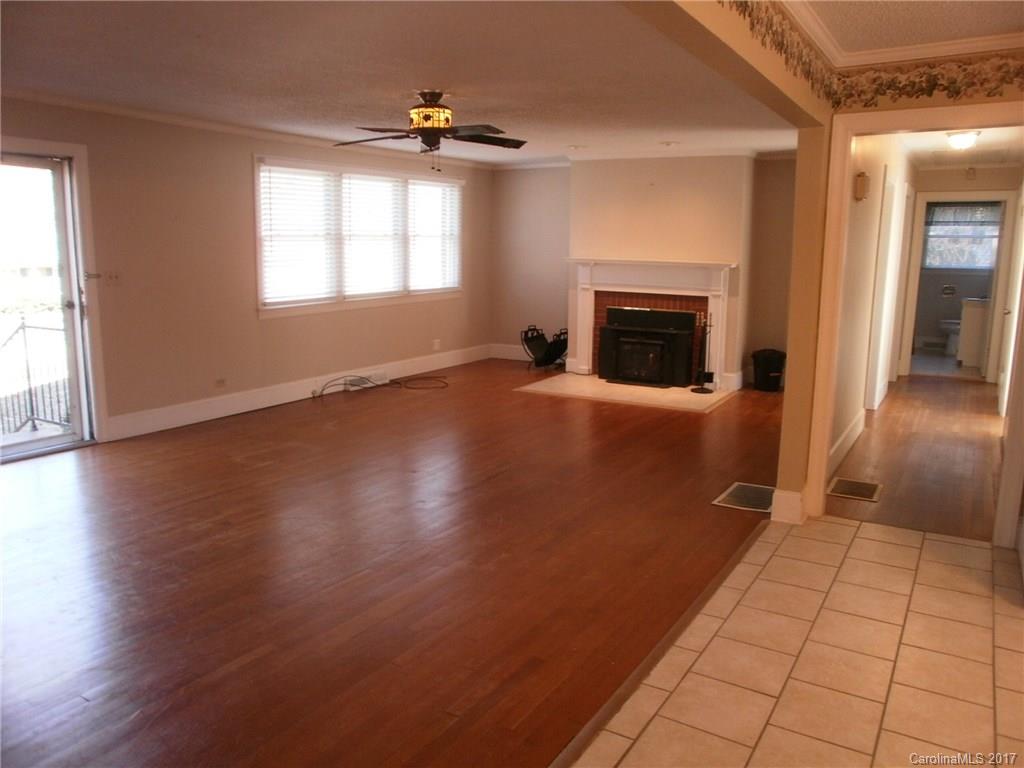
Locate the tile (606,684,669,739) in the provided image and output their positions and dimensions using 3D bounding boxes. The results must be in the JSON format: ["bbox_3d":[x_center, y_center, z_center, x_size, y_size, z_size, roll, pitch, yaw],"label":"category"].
[{"bbox_3d":[0.414,1.071,2.514,0.103,0.010,0.305,6,12,31],"label":"tile"}]

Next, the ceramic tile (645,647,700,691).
[{"bbox_3d":[0.565,1.003,2.711,0.098,0.010,0.300,6,12,31],"label":"ceramic tile"}]

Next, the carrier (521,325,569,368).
[{"bbox_3d":[0.443,-0.450,9.472,0.550,0.500,0.420,6,12,31],"label":"carrier"}]

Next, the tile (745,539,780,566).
[{"bbox_3d":[1.222,0.834,3.767,0.097,0.010,0.301,6,12,31],"label":"tile"}]

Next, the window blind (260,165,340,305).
[{"bbox_3d":[-2.058,-1.444,7.542,0.060,1.268,1.000,6,12,31],"label":"window blind"}]

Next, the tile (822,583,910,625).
[{"bbox_3d":[1.500,0.927,3.251,0.301,0.010,0.301,6,12,31],"label":"tile"}]

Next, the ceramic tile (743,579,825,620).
[{"bbox_3d":[1.161,0.921,3.284,0.301,0.010,0.301,6,12,31],"label":"ceramic tile"}]

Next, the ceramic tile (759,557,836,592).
[{"bbox_3d":[1.322,0.875,3.542,0.301,0.010,0.301,6,12,31],"label":"ceramic tile"}]

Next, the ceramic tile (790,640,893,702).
[{"bbox_3d":[1.165,1.006,2.698,0.300,0.010,0.300,6,12,31],"label":"ceramic tile"}]

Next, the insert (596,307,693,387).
[{"bbox_3d":[1.469,-0.413,8.572,1.048,0.800,0.406,6,12,31],"label":"insert"}]

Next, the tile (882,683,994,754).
[{"bbox_3d":[1.375,1.080,2.472,0.305,0.010,0.305,6,12,31],"label":"tile"}]

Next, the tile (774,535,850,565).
[{"bbox_3d":[1.501,0.838,3.837,0.305,0.010,0.305,6,12,31],"label":"tile"}]

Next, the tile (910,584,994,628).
[{"bbox_3d":[1.846,0.932,3.228,0.301,0.010,0.301,6,12,31],"label":"tile"}]

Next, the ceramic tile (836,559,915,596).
[{"bbox_3d":[1.645,0.869,3.472,0.300,0.010,0.300,6,12,31],"label":"ceramic tile"}]

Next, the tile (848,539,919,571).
[{"bbox_3d":[1.822,0.835,3.766,0.301,0.010,0.301,6,12,31],"label":"tile"}]

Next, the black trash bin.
[{"bbox_3d":[2.733,-0.140,8.158,0.350,0.410,0.350,6,12,31],"label":"black trash bin"}]

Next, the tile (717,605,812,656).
[{"bbox_3d":[0.985,0.955,2.984,0.300,0.010,0.300,6,12,31],"label":"tile"}]

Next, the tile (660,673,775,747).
[{"bbox_3d":[0.678,1.059,2.513,0.301,0.010,0.301,6,12,31],"label":"tile"}]

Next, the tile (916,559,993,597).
[{"bbox_3d":[2.007,0.886,3.486,0.301,0.010,0.301,6,12,31],"label":"tile"}]

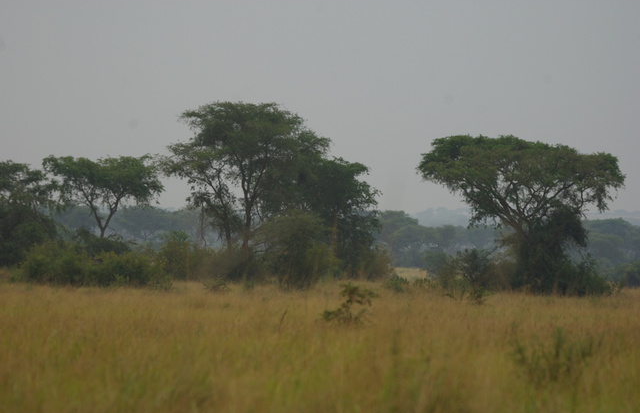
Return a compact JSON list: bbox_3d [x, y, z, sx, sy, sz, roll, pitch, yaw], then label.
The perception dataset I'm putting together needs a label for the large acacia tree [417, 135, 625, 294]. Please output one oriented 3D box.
[{"bbox_3d":[12.265,0.489,310.000,12.720,9.670,12.090,0,-1,0],"label":"large acacia tree"}]

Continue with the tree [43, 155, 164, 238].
[{"bbox_3d":[-15.167,0.701,355.000,8.550,8.550,8.120,0,-1,0],"label":"tree"}]

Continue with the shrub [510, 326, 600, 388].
[{"bbox_3d":[4.880,3.129,105.000,1.860,1.330,1.590,0,-1,0],"label":"shrub"}]

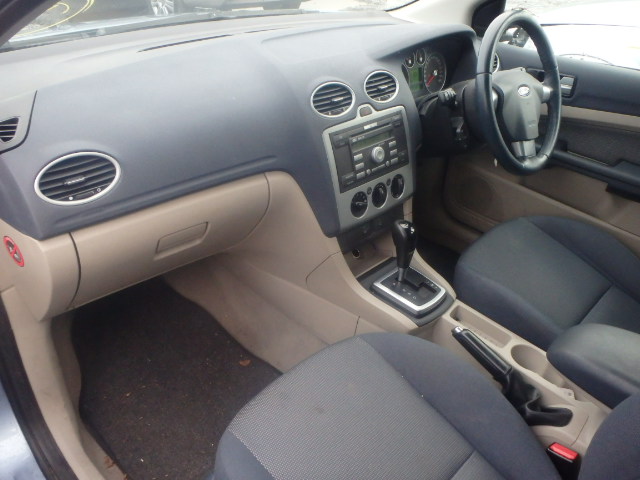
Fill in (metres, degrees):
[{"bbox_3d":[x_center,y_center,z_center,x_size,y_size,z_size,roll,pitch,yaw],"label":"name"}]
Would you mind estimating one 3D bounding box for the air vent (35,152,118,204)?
[{"bbox_3d":[-0.334,-0.086,0.714,0.116,0.071,0.032,-24,25,-38],"label":"air vent"}]

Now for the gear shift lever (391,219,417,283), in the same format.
[{"bbox_3d":[0.179,0.026,1.118,0.054,0.145,0.046,24,36,39],"label":"gear shift lever"}]

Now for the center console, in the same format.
[{"bbox_3d":[0.100,-0.166,1.097,0.258,0.218,0.060,-26,24,-39],"label":"center console"}]

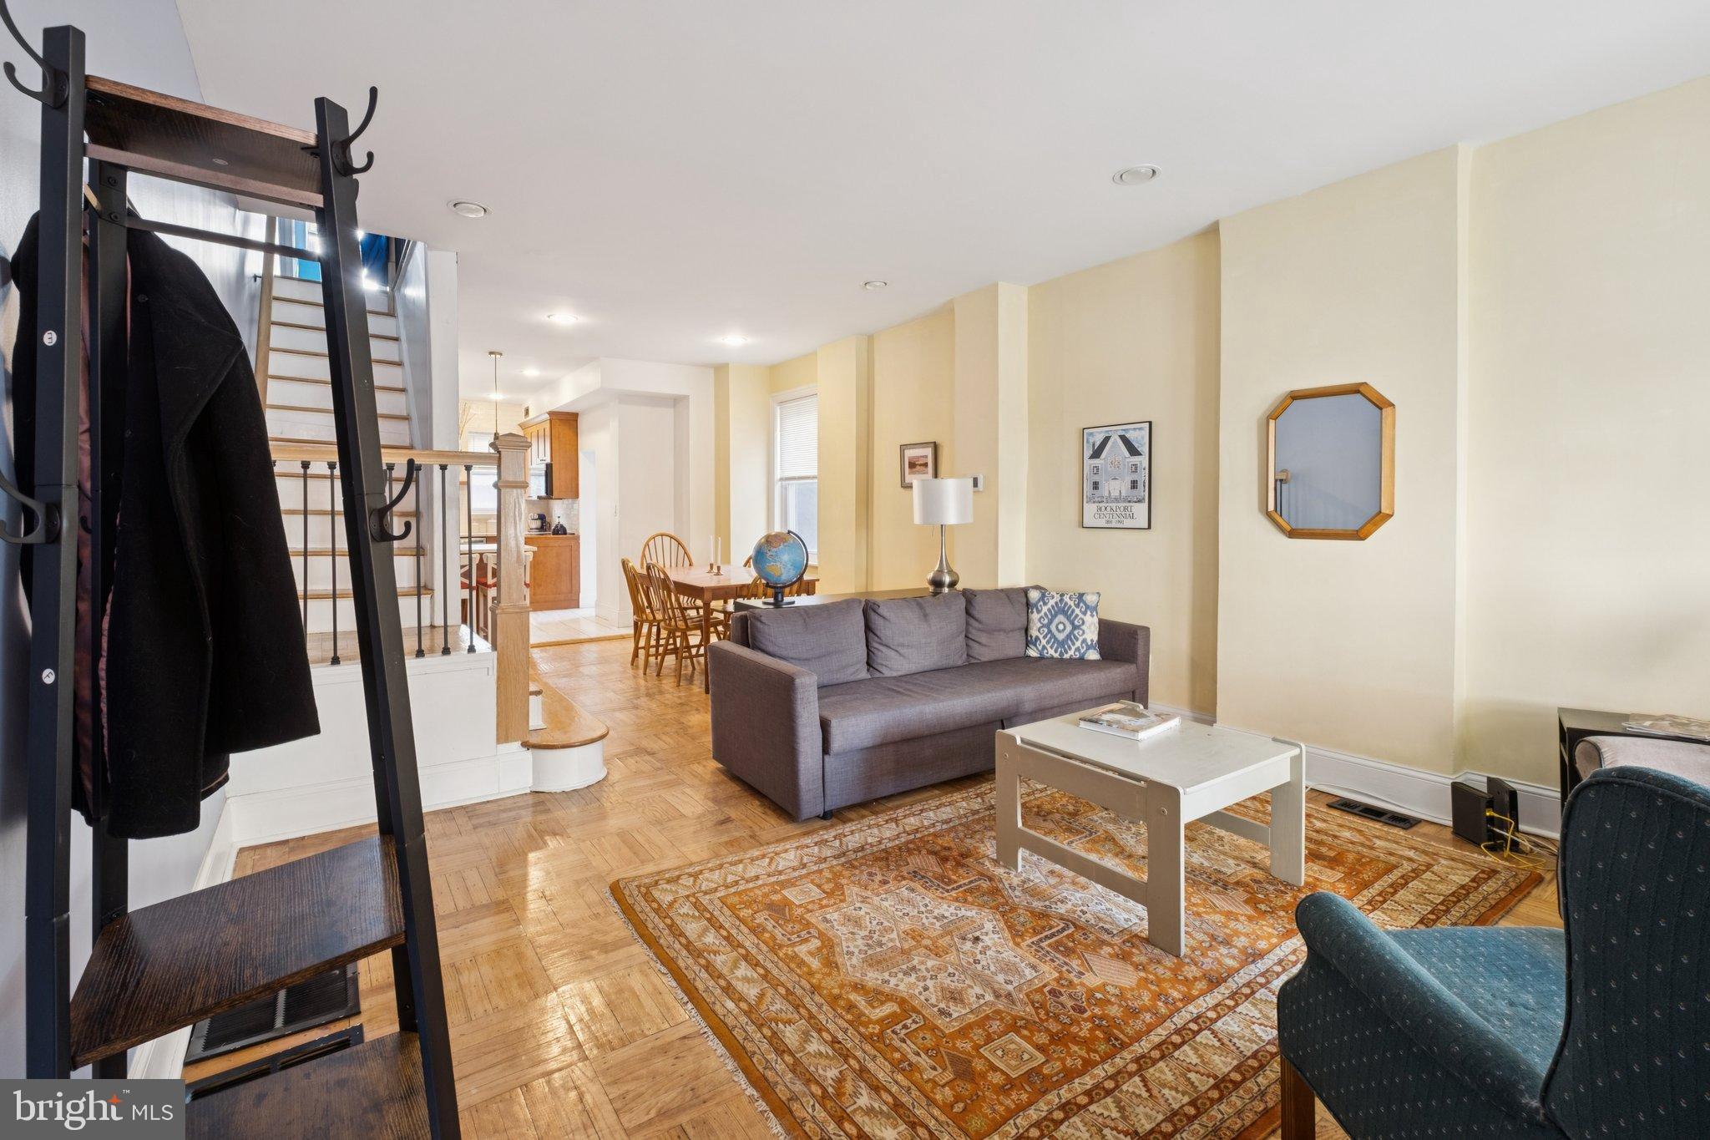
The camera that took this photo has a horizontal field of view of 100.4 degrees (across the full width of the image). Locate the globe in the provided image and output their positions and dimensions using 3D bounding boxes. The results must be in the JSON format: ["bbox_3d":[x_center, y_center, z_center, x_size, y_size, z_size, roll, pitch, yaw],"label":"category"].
[{"bbox_3d":[-0.428,-0.011,4.111,0.330,0.430,0.300,-1,3,-6],"label":"globe"}]

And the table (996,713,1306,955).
[{"bbox_3d":[1.048,0.845,2.577,0.720,0.500,0.720,-2,4,-35],"label":"table"}]

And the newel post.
[{"bbox_3d":[-1.551,0.079,3.221,0.142,1.360,0.142,-3,4,-34],"label":"newel post"}]

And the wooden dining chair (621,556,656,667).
[{"bbox_3d":[-1.620,0.345,5.850,0.520,0.930,0.450,-2,4,-35],"label":"wooden dining chair"}]

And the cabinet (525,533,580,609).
[{"bbox_3d":[-3.830,0.030,8.920,0.620,0.920,0.650,-3,4,-36],"label":"cabinet"}]

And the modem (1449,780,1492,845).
[{"bbox_3d":[2.336,0.933,2.697,0.032,0.195,0.140,-1,3,-3],"label":"modem"}]

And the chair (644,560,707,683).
[{"bbox_3d":[-1.321,0.392,5.505,0.520,0.910,0.450,-3,4,-34],"label":"chair"}]

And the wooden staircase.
[{"bbox_3d":[-3.250,-0.890,4.500,0.800,2.340,2.150,-3,4,-37],"label":"wooden staircase"}]

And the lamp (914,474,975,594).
[{"bbox_3d":[0.593,-0.233,4.780,0.400,0.780,0.400,0,3,0],"label":"lamp"}]

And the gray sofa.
[{"bbox_3d":[0.492,0.549,3.849,2.270,0.800,1.000,-3,4,-34],"label":"gray sofa"}]

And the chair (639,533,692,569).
[{"bbox_3d":[-1.680,0.211,6.684,0.510,1.070,0.550,-3,4,-34],"label":"chair"}]

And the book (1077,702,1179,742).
[{"bbox_3d":[1.028,0.570,2.658,0.285,0.027,0.220,-3,5,-44],"label":"book"}]

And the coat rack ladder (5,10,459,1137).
[{"bbox_3d":[-0.765,0.325,0.925,0.400,1.800,0.450,-3,5,-41],"label":"coat rack ladder"}]

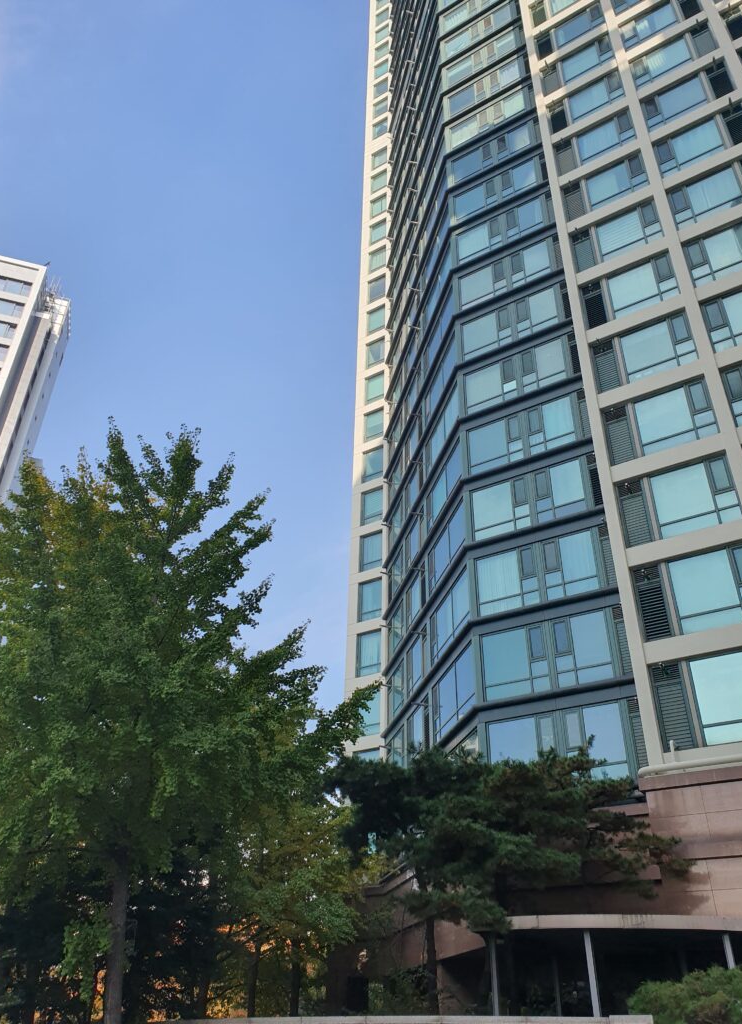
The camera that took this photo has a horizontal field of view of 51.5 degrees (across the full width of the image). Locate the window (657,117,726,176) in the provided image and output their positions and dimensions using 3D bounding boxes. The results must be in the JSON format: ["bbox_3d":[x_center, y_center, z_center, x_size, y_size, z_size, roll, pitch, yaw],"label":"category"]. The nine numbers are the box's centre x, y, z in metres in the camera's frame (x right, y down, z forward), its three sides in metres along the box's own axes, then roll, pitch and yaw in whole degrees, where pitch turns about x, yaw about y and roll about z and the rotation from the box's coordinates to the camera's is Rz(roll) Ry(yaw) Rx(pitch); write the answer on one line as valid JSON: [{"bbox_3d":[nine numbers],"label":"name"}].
[{"bbox_3d":[12.499,-14.145,30.121,2.287,2.165,0.200,-18,-37,27],"label":"window"}]

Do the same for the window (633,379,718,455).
[{"bbox_3d":[9.645,-3.029,24.611,2.280,2.120,0.200,-18,-37,27],"label":"window"}]

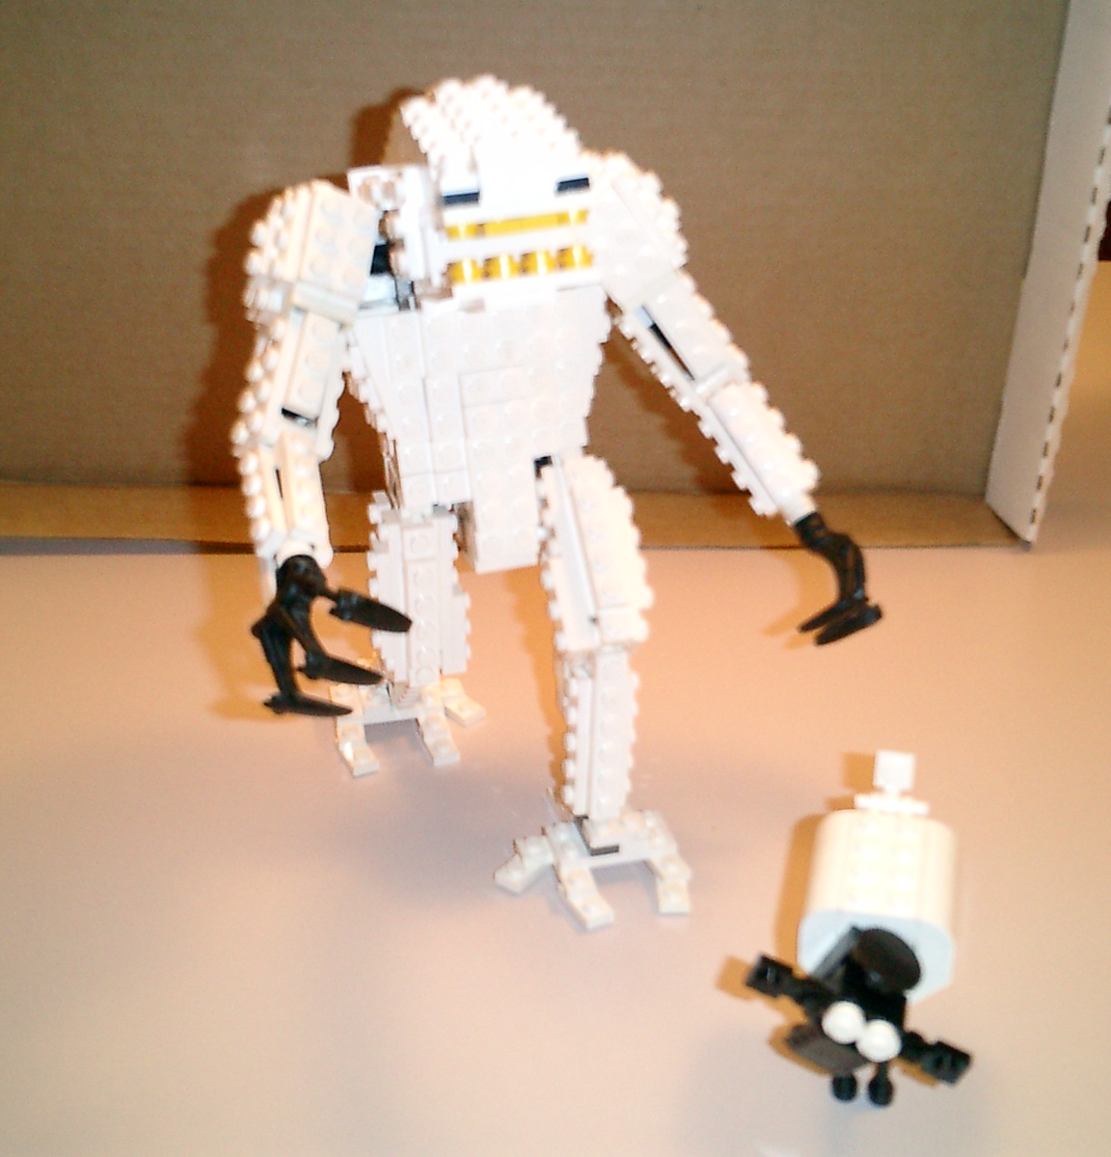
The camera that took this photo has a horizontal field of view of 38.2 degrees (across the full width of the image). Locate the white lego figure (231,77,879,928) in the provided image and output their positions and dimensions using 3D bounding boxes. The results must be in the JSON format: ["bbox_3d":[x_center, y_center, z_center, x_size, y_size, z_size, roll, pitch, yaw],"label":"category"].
[{"bbox_3d":[-0.005,-0.023,0.396,0.149,0.195,0.141,-5,27,-15],"label":"white lego figure"}]

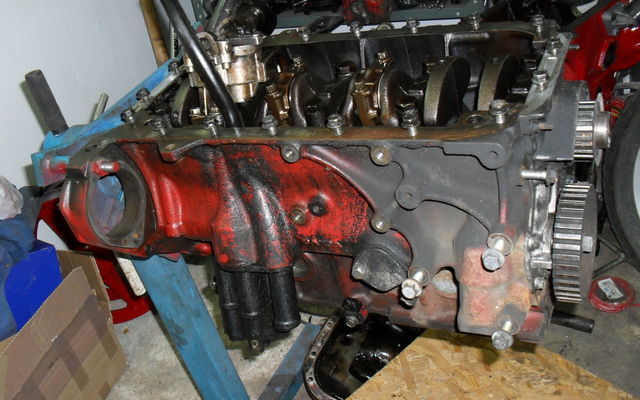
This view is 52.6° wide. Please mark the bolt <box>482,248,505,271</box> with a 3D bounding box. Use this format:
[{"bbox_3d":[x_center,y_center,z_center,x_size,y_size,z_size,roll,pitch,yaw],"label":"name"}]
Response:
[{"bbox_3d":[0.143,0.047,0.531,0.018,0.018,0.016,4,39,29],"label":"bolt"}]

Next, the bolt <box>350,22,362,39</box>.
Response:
[{"bbox_3d":[0.046,-0.208,0.798,0.015,0.022,0.015,4,40,29],"label":"bolt"}]

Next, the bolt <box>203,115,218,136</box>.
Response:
[{"bbox_3d":[-0.107,-0.073,0.649,0.015,0.022,0.015,4,39,29],"label":"bolt"}]

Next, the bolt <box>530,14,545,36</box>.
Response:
[{"bbox_3d":[0.218,-0.173,0.643,0.014,0.019,0.014,4,39,29],"label":"bolt"}]

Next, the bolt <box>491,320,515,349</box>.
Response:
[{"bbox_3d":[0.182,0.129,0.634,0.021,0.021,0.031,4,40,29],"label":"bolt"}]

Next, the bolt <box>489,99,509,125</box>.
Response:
[{"bbox_3d":[0.147,-0.070,0.529,0.016,0.021,0.016,4,39,29],"label":"bolt"}]

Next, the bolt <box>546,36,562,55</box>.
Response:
[{"bbox_3d":[0.218,-0.140,0.600,0.015,0.018,0.015,4,39,29],"label":"bolt"}]

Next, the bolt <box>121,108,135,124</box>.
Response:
[{"bbox_3d":[-0.225,-0.097,0.770,0.015,0.022,0.015,4,40,29],"label":"bolt"}]

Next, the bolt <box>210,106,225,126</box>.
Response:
[{"bbox_3d":[-0.110,-0.089,0.694,0.013,0.019,0.013,4,39,29],"label":"bolt"}]

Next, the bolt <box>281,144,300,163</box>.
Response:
[{"bbox_3d":[-0.030,-0.047,0.652,0.020,0.020,0.013,4,39,29],"label":"bolt"}]

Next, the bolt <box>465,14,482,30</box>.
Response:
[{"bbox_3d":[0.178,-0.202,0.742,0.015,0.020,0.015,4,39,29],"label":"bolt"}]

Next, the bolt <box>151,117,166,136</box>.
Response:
[{"bbox_3d":[-0.176,-0.079,0.720,0.015,0.022,0.015,4,40,29],"label":"bolt"}]

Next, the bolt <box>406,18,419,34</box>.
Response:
[{"bbox_3d":[0.110,-0.203,0.763,0.015,0.022,0.015,4,40,29],"label":"bolt"}]

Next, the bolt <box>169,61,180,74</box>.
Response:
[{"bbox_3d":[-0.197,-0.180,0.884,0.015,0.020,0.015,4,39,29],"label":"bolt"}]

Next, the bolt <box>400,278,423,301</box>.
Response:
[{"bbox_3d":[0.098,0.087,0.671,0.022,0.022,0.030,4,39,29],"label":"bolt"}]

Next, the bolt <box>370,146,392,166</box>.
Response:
[{"bbox_3d":[0.057,-0.041,0.604,0.020,0.020,0.013,4,39,29],"label":"bolt"}]

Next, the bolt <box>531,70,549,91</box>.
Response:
[{"bbox_3d":[0.190,-0.101,0.555,0.015,0.019,0.015,4,39,29],"label":"bolt"}]

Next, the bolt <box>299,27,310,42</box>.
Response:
[{"bbox_3d":[-0.020,-0.212,0.837,0.015,0.022,0.015,4,40,29],"label":"bolt"}]

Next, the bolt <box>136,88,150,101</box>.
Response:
[{"bbox_3d":[-0.210,-0.123,0.779,0.015,0.017,0.015,4,39,29],"label":"bolt"}]

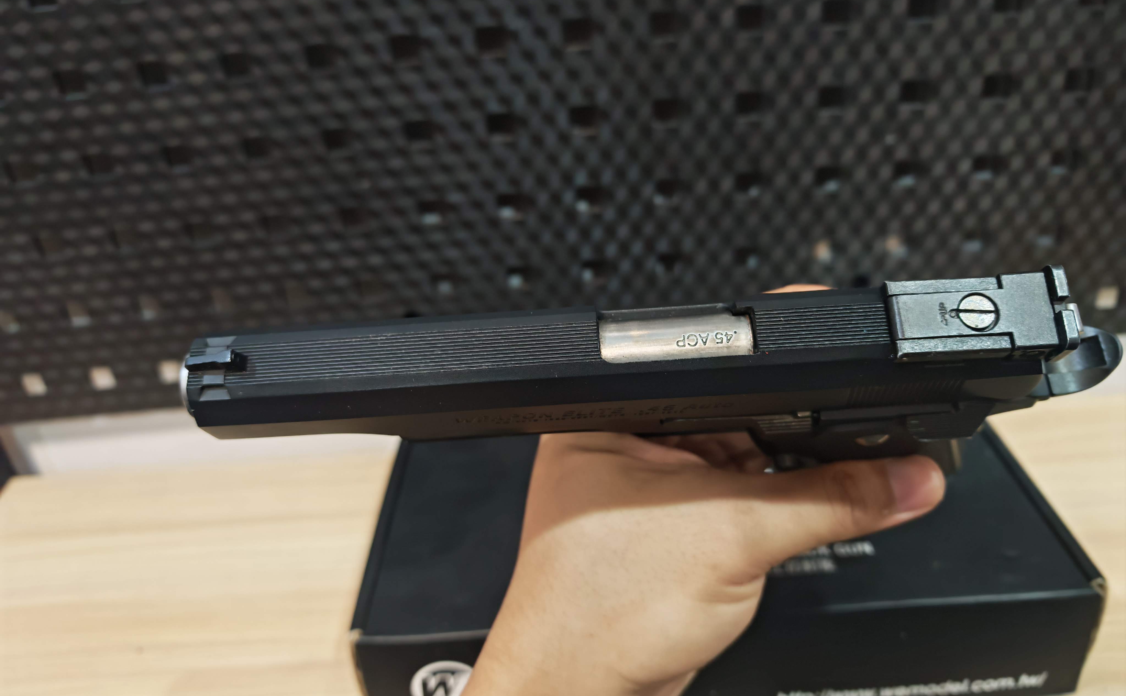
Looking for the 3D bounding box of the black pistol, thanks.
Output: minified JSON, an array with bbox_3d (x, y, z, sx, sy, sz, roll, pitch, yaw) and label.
[{"bbox_3d":[0.027,0.021,0.230,0.221,0.139,0.037,-4,68,1],"label":"black pistol"}]

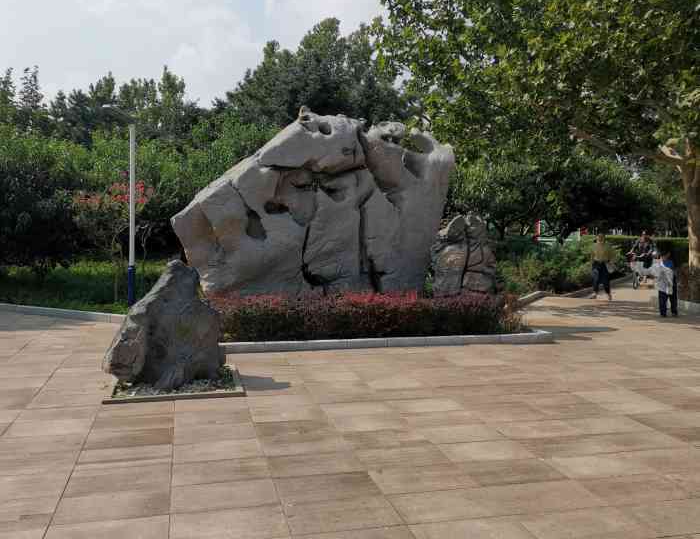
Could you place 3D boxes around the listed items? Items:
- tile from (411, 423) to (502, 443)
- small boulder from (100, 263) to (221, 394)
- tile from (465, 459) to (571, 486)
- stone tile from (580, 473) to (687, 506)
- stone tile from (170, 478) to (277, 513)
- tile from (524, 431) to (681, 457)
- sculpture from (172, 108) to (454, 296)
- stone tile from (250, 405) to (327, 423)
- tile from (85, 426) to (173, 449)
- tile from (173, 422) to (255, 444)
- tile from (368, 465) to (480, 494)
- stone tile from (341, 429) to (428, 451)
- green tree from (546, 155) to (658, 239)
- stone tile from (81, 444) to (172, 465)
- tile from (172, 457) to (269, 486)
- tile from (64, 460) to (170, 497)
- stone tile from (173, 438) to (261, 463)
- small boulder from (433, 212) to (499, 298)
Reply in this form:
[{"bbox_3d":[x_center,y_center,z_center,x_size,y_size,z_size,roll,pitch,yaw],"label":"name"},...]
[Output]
[{"bbox_3d":[0.853,1.307,5.487,0.633,0.040,0.423,-1,4,-13],"label":"tile"},{"bbox_3d":[-1.871,0.494,6.987,1.151,1.183,0.837,-1,4,-13],"label":"small boulder"},{"bbox_3d":[1.050,1.332,4.539,0.607,0.040,0.406,0,4,-13],"label":"tile"},{"bbox_3d":[1.748,1.344,4.274,0.596,0.030,0.415,-1,4,-13],"label":"stone tile"},{"bbox_3d":[-0.736,1.344,4.116,0.614,0.030,0.415,-1,4,-13],"label":"stone tile"},{"bbox_3d":[1.815,1.256,5.027,1.200,0.050,0.400,-1,4,-13],"label":"tile"},{"bbox_3d":[-0.528,-0.781,10.433,4.150,3.100,1.300,-1,4,-13],"label":"sculpture"},{"bbox_3d":[-0.518,1.225,5.868,0.614,0.030,0.415,-1,4,-13],"label":"stone tile"},{"bbox_3d":[-1.619,1.262,5.165,0.607,0.040,0.406,0,4,-13],"label":"tile"},{"bbox_3d":[-1.050,1.296,5.470,0.633,0.040,0.423,-1,4,-13],"label":"tile"},{"bbox_3d":[0.474,1.375,4.530,0.633,0.040,0.423,-1,4,-13],"label":"tile"},{"bbox_3d":[0.263,1.240,5.068,0.600,0.050,0.400,-1,4,-13],"label":"stone tile"},{"bbox_3d":[10.047,-2.517,28.000,4.200,4.100,4.000,-1,4,-13],"label":"green tree"},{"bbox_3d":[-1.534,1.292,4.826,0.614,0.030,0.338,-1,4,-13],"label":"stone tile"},{"bbox_3d":[-0.833,1.317,4.511,0.607,0.040,0.406,0,4,-13],"label":"tile"},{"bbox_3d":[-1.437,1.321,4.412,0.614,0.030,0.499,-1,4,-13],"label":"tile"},{"bbox_3d":[-0.904,1.252,4.790,0.600,0.050,0.400,-1,4,-13],"label":"stone tile"},{"bbox_3d":[1.779,-0.057,10.936,0.920,1.620,0.750,-1,4,-13],"label":"small boulder"}]

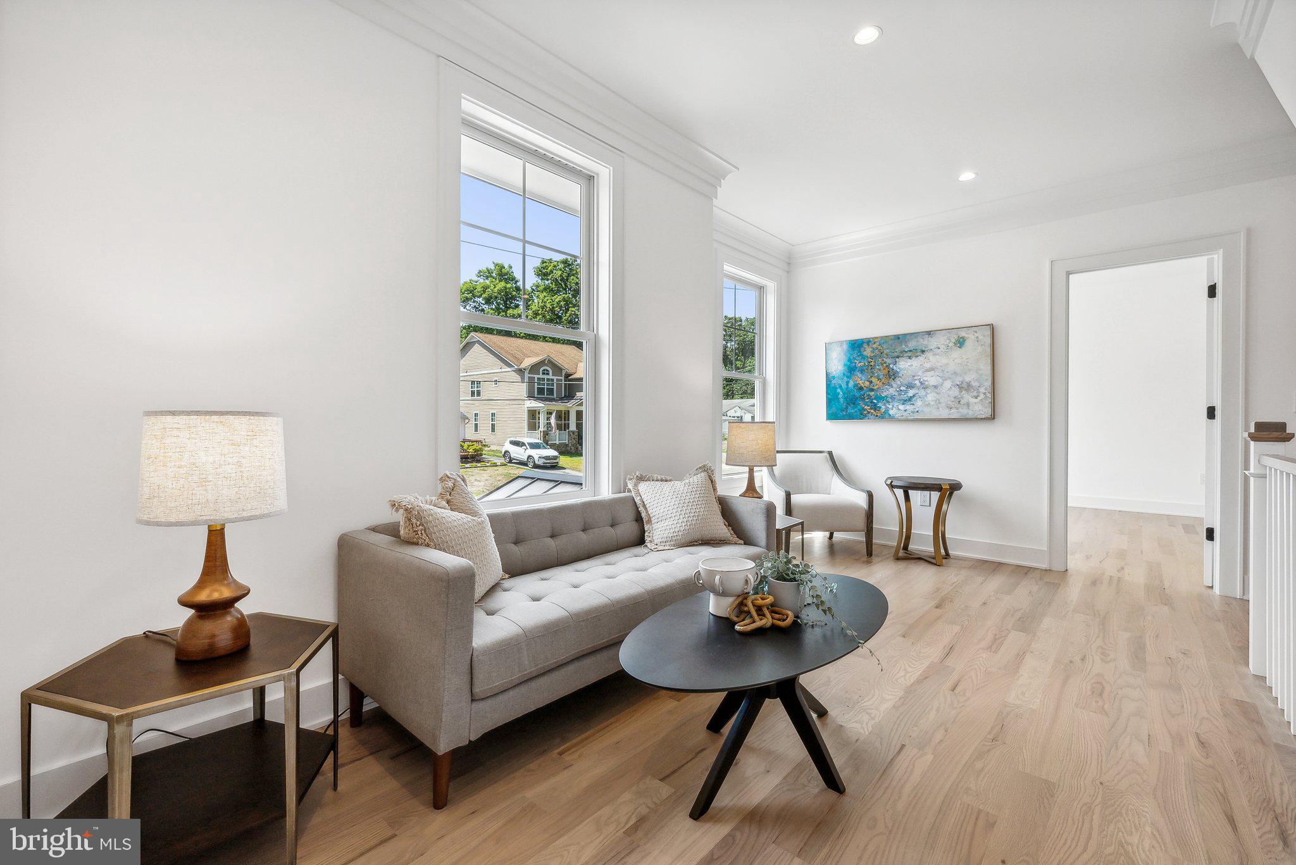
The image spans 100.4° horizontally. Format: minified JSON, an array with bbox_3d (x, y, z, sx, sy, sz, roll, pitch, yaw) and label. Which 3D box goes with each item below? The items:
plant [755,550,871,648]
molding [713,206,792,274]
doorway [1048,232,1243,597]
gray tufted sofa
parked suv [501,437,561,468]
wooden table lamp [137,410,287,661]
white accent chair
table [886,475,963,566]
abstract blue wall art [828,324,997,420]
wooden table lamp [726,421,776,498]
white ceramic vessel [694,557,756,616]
[{"bbox_3d":[0.505,0.489,1.684,0.350,0.205,0.250,1,1,42],"label":"plant"},{"bbox_3d":[0.872,-1.645,4.593,0.140,0.210,1.600,1,1,42],"label":"molding"},{"bbox_3d":[3.254,-0.113,3.596,0.940,2.200,0.150,1,1,42],"label":"doorway"},{"bbox_3d":[-0.215,0.675,2.344,0.750,0.690,1.815,1,1,42],"label":"gray tufted sofa"},{"bbox_3d":[-8.248,1.411,38.000,4.780,1.700,1.900,3,3,42],"label":"parked suv"},{"bbox_3d":[-1.107,0.252,1.379,0.300,0.610,0.300,1,1,42],"label":"wooden table lamp"},{"bbox_3d":[1.364,0.577,4.537,0.720,0.800,0.740,0,1,-8],"label":"white accent chair"},{"bbox_3d":[2.154,0.677,4.232,0.540,0.605,0.540,1,1,42],"label":"table"},{"bbox_3d":[2.128,-0.463,4.526,1.310,0.710,0.045,1,1,42],"label":"abstract blue wall art"},{"bbox_3d":[0.632,0.228,3.291,0.300,0.610,0.300,0,1,0],"label":"wooden table lamp"},{"bbox_3d":[0.256,0.502,1.745,0.200,0.155,0.200,0,1,0],"label":"white ceramic vessel"}]

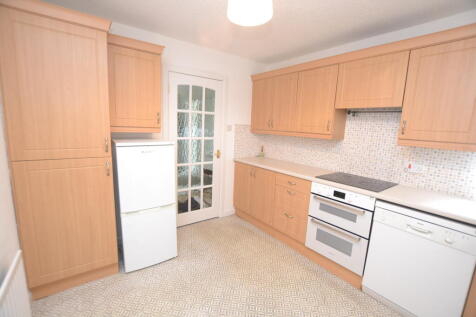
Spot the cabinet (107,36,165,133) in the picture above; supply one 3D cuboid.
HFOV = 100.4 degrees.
[{"bbox_3d":[-1.100,-0.709,2.089,0.497,0.853,0.330,-4,12,-33],"label":"cabinet"}]

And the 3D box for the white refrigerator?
[{"bbox_3d":[-1.012,0.428,2.178,0.503,1.271,0.550,-4,12,-33],"label":"white refrigerator"}]

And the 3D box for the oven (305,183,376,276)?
[{"bbox_3d":[1.178,0.637,2.129,0.560,0.752,0.578,-6,13,-39],"label":"oven"}]

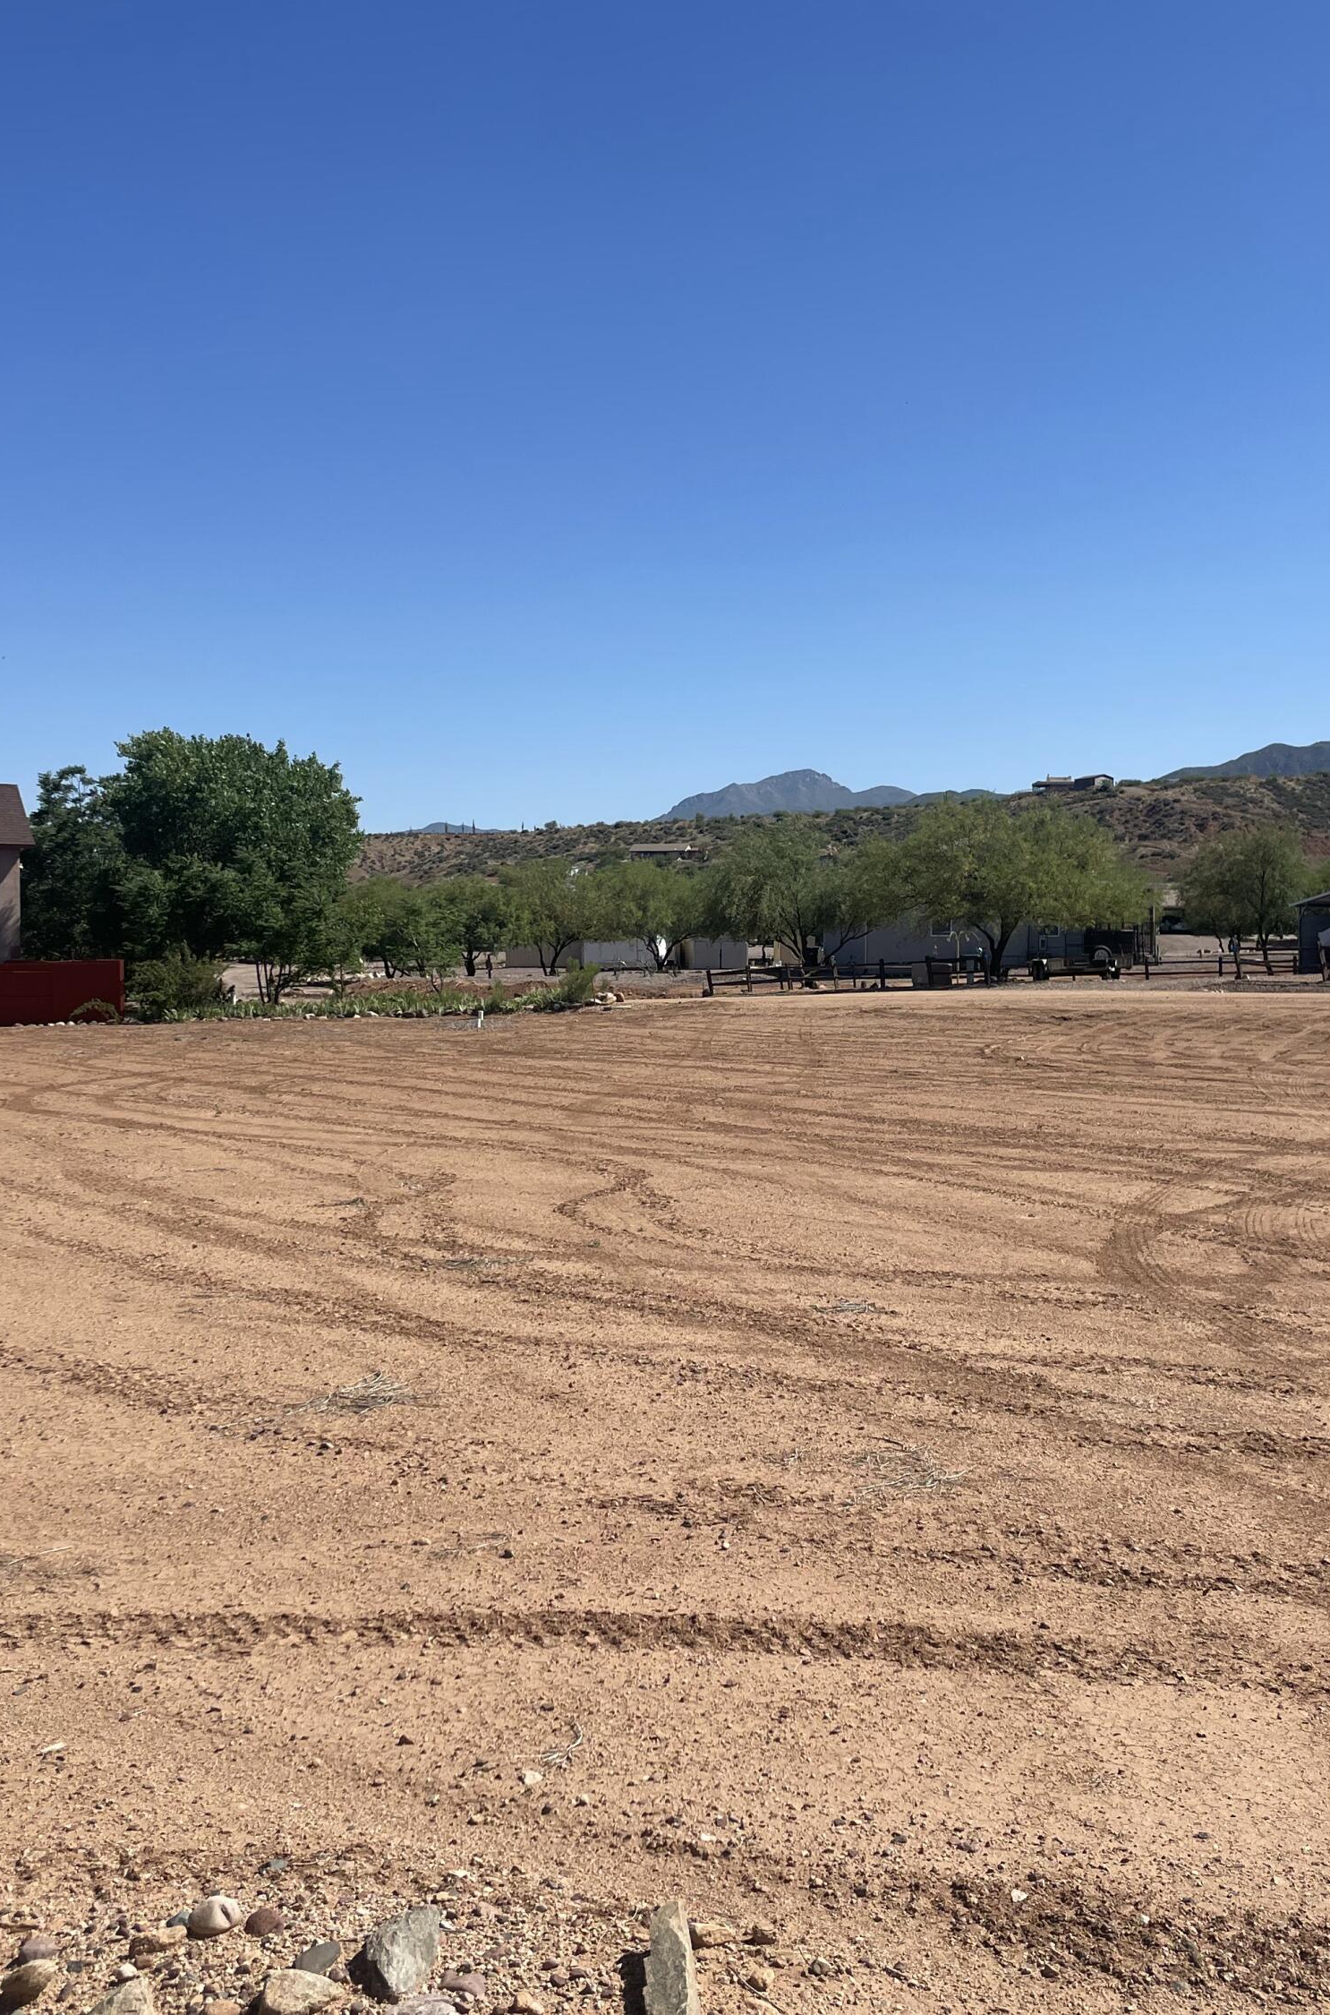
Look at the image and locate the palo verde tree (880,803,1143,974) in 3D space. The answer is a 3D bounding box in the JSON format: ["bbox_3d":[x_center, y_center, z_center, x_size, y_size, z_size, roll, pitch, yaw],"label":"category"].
[{"bbox_3d":[10.659,-3.617,61.000,7.800,5.400,7.300,0,1,0],"label":"palo verde tree"}]

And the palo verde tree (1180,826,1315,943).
[{"bbox_3d":[19.628,-3.641,67.917,4.500,4.951,4.500,1,2,16],"label":"palo verde tree"}]

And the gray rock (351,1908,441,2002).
[{"bbox_3d":[-0.395,1.395,2.970,0.125,0.100,0.120,0,2,-8],"label":"gray rock"}]

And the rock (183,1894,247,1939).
[{"bbox_3d":[-0.696,1.405,3.120,0.092,0.052,0.065,0,2,-13],"label":"rock"}]

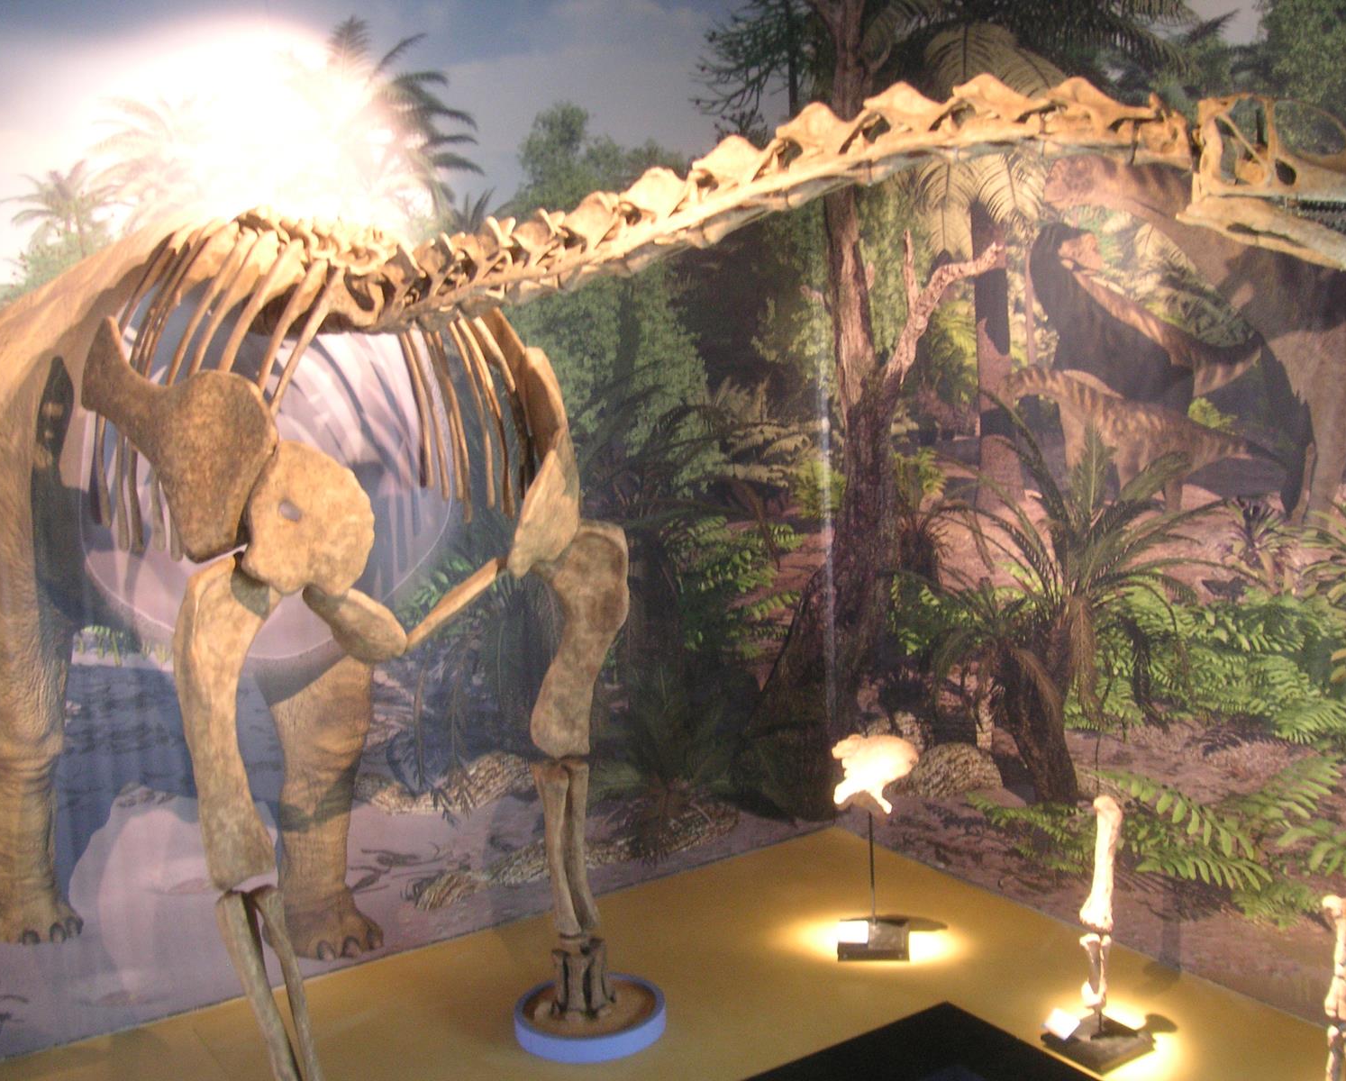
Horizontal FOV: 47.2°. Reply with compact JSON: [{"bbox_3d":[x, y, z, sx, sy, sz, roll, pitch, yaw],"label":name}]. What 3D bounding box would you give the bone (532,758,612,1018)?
[{"bbox_3d":[-0.211,0.695,3.125,0.160,0.530,0.140,-9,11,-38],"label":"bone"}]

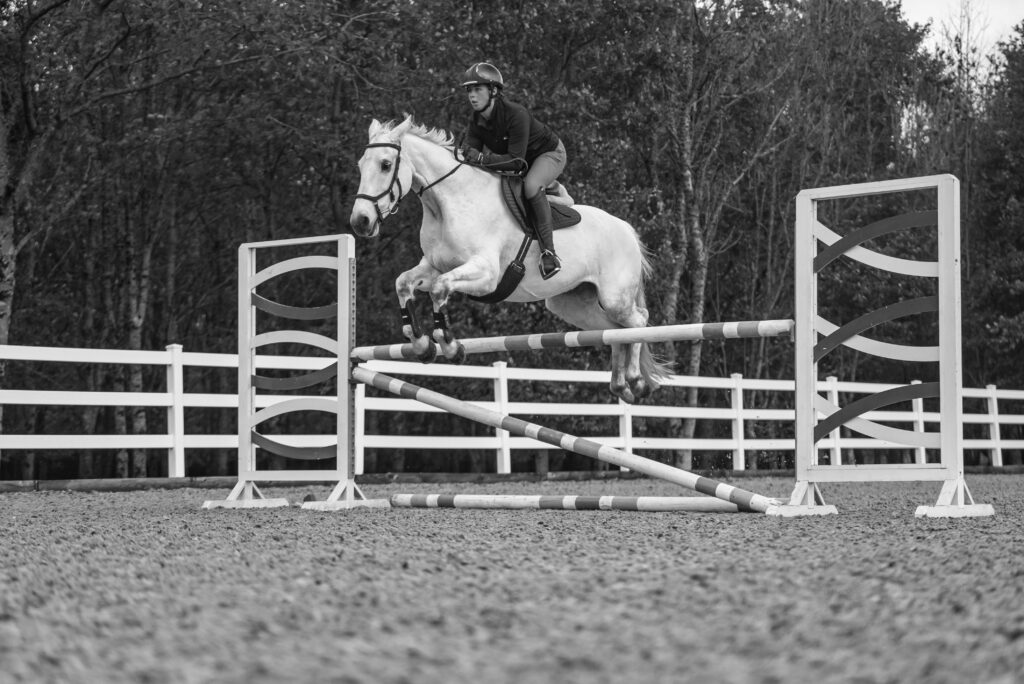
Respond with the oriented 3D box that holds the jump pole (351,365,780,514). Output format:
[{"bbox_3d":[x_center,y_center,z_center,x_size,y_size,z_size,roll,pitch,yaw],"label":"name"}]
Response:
[{"bbox_3d":[0.220,0.588,13.390,3.494,0.093,0.093,16,8,40],"label":"jump pole"}]

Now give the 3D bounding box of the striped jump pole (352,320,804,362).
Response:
[{"bbox_3d":[0.266,-0.001,13.429,3.533,0.093,0.093,-4,-5,40],"label":"striped jump pole"}]

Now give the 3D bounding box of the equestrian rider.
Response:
[{"bbox_3d":[0.007,-1.036,13.371,0.800,1.330,0.600,3,-4,-40],"label":"equestrian rider"}]

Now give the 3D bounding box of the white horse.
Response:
[{"bbox_3d":[0.049,-0.469,13.376,2.520,1.680,0.630,3,-4,-40],"label":"white horse"}]

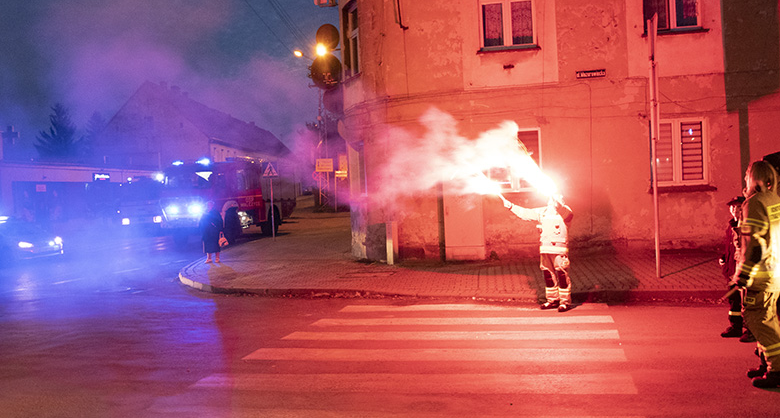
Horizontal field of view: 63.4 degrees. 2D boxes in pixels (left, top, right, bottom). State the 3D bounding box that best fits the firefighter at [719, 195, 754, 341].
[{"bbox_3d":[4.201,0.648,7.522,0.460,1.660,0.480,-3,2,-28],"label":"firefighter"}]

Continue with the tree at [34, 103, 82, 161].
[{"bbox_3d":[-25.082,-3.256,47.910,5.000,9.800,5.000,-2,1,0],"label":"tree"}]

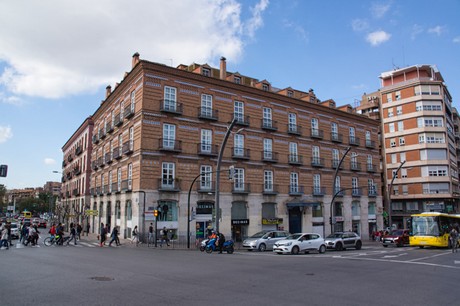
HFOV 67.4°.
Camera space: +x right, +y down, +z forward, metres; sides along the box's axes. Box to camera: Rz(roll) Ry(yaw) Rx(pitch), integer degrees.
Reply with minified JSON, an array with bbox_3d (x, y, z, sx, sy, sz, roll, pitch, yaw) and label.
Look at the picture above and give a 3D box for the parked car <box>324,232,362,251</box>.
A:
[{"bbox_3d":[10.437,8.219,32.218,4.160,1.490,1.770,5,-10,-30],"label":"parked car"}]

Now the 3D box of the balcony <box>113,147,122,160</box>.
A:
[{"bbox_3d":[-12.286,0.100,37.963,0.546,1.144,2.226,5,-11,-31],"label":"balcony"}]

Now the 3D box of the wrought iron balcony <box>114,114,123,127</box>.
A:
[{"bbox_3d":[-12.565,-3.698,39.079,0.536,1.190,2.243,6,-11,-31],"label":"wrought iron balcony"}]

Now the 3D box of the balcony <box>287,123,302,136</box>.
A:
[{"bbox_3d":[8.138,-2.813,43.792,2.200,1.150,0.500,6,-11,-36],"label":"balcony"}]

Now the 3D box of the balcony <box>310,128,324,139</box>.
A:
[{"bbox_3d":[12.215,-2.633,47.981,2.200,1.200,0.500,6,-11,-36],"label":"balcony"}]

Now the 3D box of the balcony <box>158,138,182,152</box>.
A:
[{"bbox_3d":[-5.828,-0.714,34.036,2.200,1.200,0.500,6,-11,-36],"label":"balcony"}]

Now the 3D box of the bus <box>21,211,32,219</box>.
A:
[{"bbox_3d":[-56.274,17.616,95.434,2.150,2.800,6.000,6,-11,-35],"label":"bus"}]

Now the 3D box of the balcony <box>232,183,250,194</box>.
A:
[{"bbox_3d":[1.320,4.193,40.544,2.155,1.248,0.598,6,-11,-36],"label":"balcony"}]

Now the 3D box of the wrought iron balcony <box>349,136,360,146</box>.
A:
[{"bbox_3d":[18.604,-1.634,51.498,2.200,1.150,0.500,6,-11,-36],"label":"wrought iron balcony"}]

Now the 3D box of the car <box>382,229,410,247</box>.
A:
[{"bbox_3d":[16.399,8.030,32.718,4.350,1.620,1.800,5,-11,-30],"label":"car"}]

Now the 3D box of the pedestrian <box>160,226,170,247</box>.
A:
[{"bbox_3d":[-5.138,6.656,27.485,0.720,1.550,0.500,4,-10,-24],"label":"pedestrian"}]

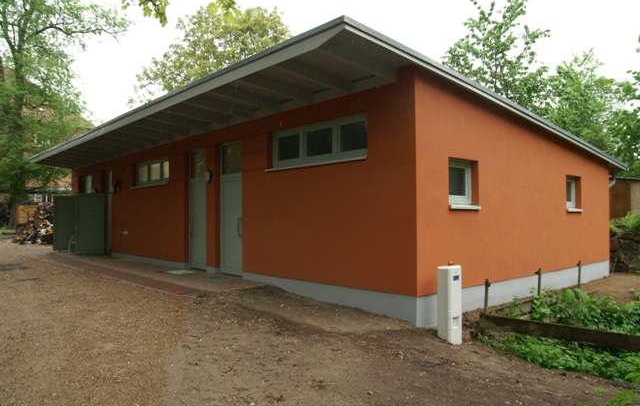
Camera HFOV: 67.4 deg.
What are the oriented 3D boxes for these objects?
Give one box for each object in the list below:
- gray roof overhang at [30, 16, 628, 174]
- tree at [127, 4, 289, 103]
[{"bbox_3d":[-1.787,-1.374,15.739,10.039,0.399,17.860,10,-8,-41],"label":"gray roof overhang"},{"bbox_3d":[-6.901,-5.153,30.740,11.000,15.100,11.000,0,-2,0],"label":"tree"}]

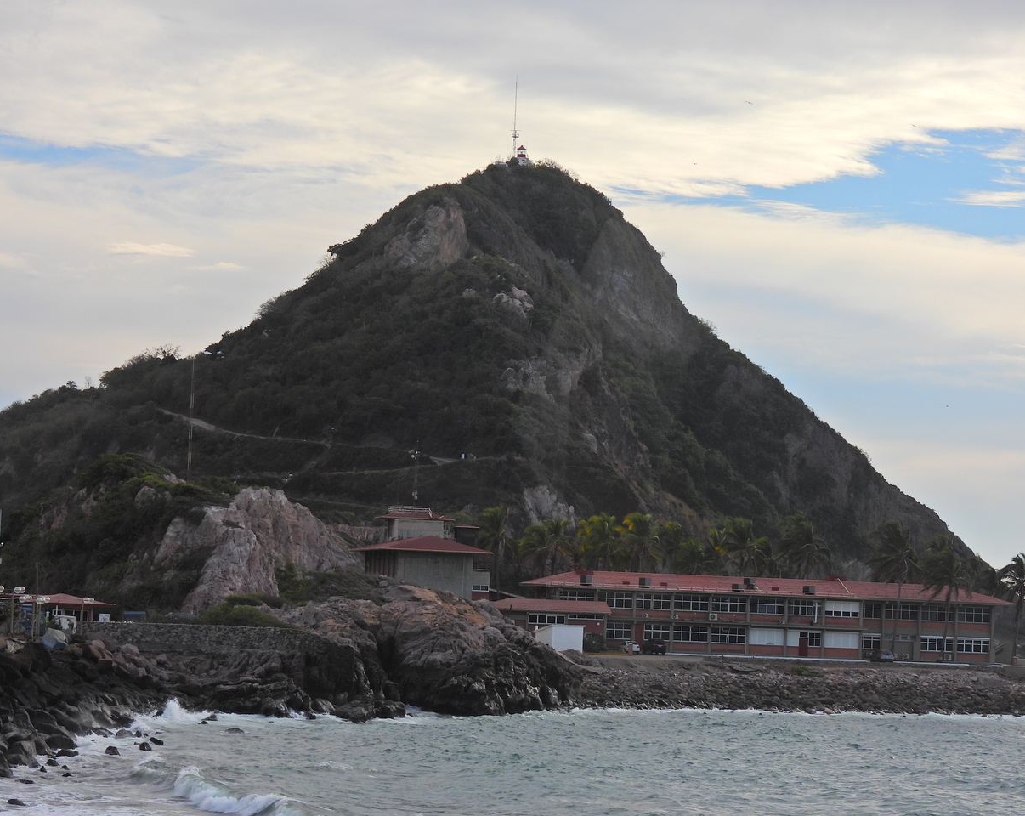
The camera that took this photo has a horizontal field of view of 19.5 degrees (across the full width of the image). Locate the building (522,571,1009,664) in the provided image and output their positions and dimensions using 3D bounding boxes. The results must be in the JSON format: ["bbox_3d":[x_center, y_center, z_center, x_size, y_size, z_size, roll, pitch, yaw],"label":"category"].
[{"bbox_3d":[30.618,25.092,359.517,59.282,9.251,11.500,3,-4,-16],"label":"building"}]

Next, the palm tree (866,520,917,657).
[{"bbox_3d":[44.870,21.450,353.000,6.100,16.280,5.800,2,-4,0],"label":"palm tree"}]

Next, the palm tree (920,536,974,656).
[{"bbox_3d":[52.023,22.675,357.994,6.400,14.635,6.400,2,-4,0],"label":"palm tree"}]

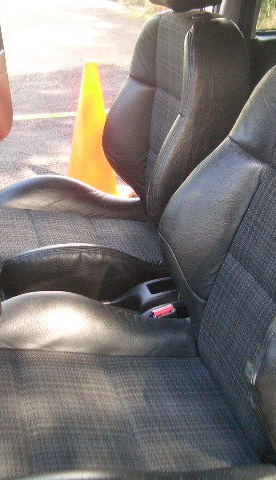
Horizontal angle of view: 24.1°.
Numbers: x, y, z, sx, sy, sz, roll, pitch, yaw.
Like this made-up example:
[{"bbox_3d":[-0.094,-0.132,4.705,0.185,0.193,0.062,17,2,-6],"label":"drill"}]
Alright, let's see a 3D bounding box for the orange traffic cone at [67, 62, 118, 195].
[{"bbox_3d":[-0.238,-0.550,3.373,0.375,0.715,0.375,9,24,17],"label":"orange traffic cone"}]

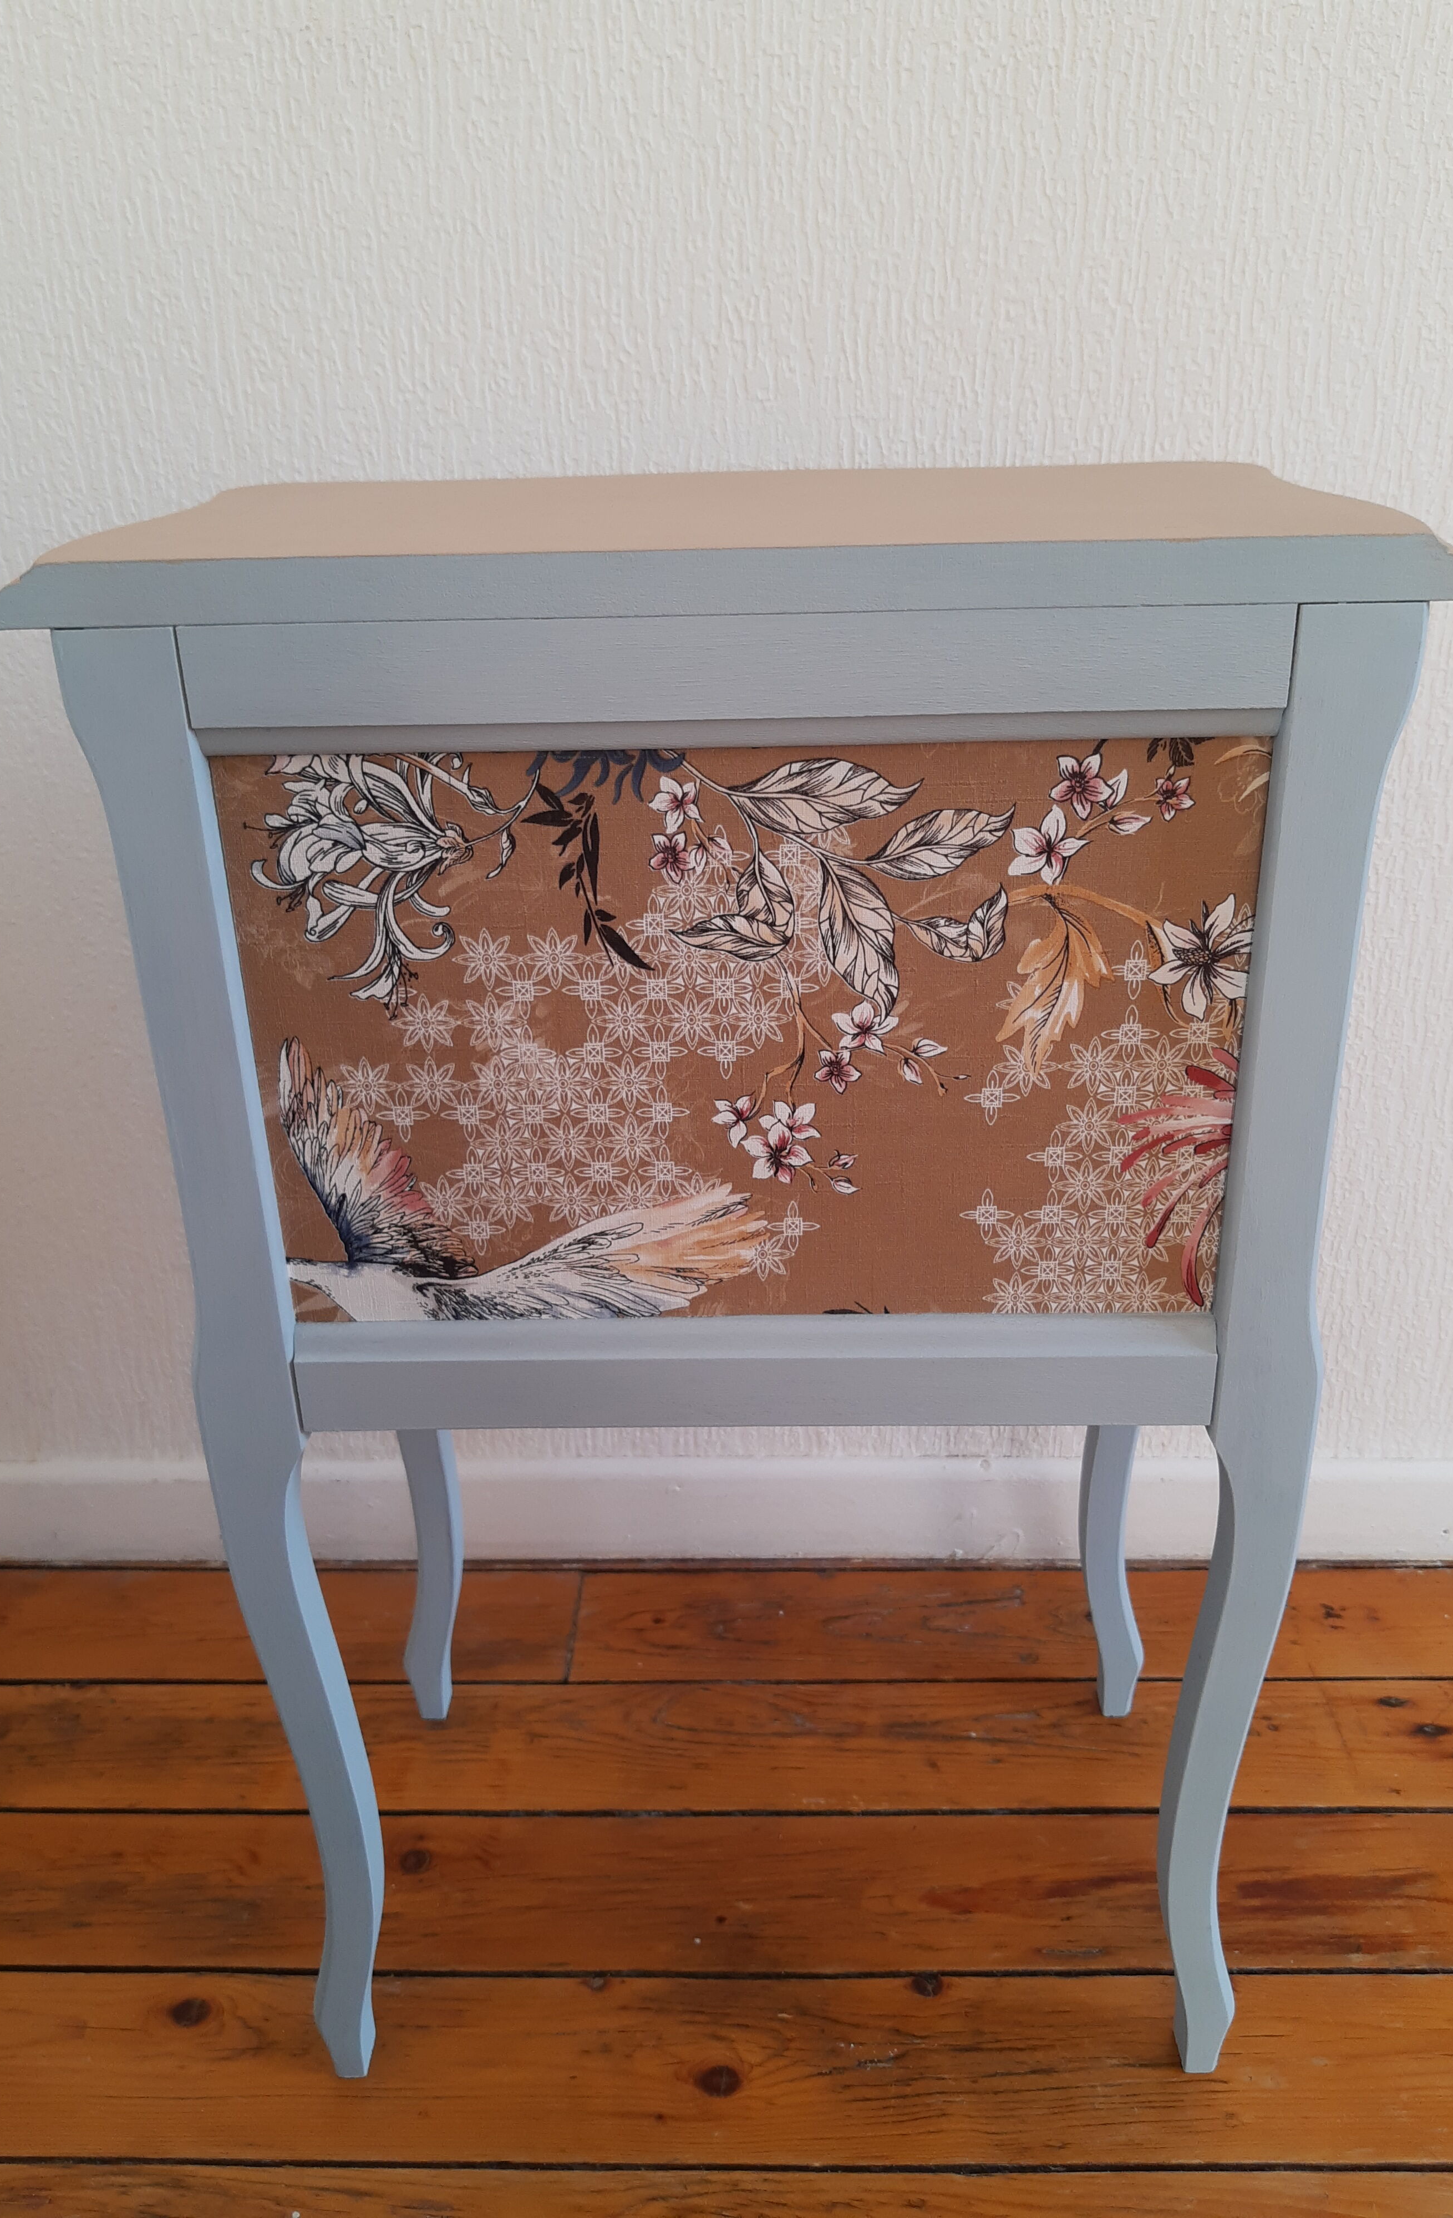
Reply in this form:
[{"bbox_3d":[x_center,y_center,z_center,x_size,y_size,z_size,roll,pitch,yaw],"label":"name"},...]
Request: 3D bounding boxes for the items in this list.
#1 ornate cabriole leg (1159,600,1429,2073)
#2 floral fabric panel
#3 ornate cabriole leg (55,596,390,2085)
[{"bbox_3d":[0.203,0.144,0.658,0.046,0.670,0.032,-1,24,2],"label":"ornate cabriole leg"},{"bbox_3d":[0.006,-0.021,0.596,0.347,0.219,0.012,-1,24,2],"label":"floral fabric panel"},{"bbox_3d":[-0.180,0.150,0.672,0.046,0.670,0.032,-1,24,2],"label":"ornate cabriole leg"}]

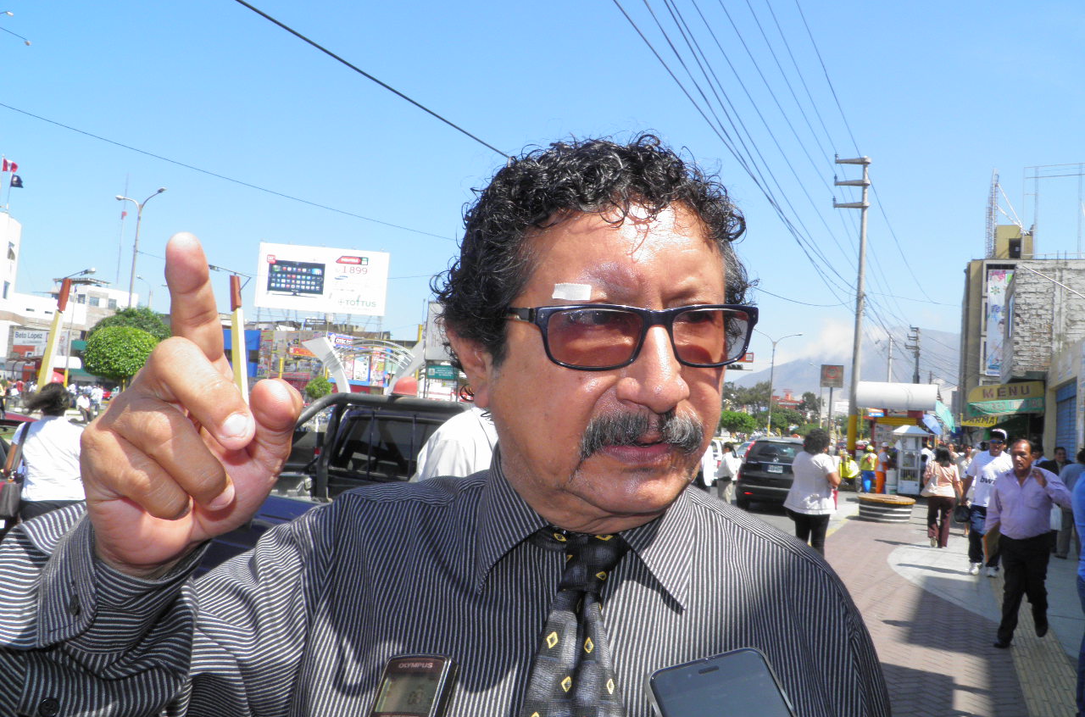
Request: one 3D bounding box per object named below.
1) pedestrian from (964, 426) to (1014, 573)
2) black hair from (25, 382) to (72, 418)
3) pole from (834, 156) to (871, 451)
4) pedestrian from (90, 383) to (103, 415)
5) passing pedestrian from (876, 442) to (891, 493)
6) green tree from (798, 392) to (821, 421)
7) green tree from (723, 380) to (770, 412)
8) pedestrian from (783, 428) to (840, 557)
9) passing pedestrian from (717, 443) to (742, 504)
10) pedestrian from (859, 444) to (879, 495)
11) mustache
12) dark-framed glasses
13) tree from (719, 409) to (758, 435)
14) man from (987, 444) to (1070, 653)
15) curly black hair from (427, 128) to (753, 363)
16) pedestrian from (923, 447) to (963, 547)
[{"bbox_3d":[5.354,1.737,10.550,0.620,1.770,0.500,2,-4,24],"label":"pedestrian"},{"bbox_3d":[-2.803,0.229,5.000,0.250,0.200,0.200,6,-5,-17],"label":"black hair"},{"bbox_3d":[10.736,-1.286,31.232,1.320,11.920,0.360,2,-5,25],"label":"pole"},{"bbox_3d":[-23.346,2.110,46.000,0.520,1.670,0.400,4,-4,0],"label":"pedestrian"},{"bbox_3d":[9.694,3.199,25.000,0.400,1.620,0.460,4,-4,-5],"label":"passing pedestrian"},{"bbox_3d":[38.210,8.692,125.000,3.600,8.100,3.600,4,-4,0],"label":"green tree"},{"bbox_3d":[22.084,6.689,97.675,6.200,8.220,6.000,3,-5,13],"label":"green tree"},{"bbox_3d":[2.852,1.549,9.300,0.580,1.620,0.420,2,-4,23],"label":"pedestrian"},{"bbox_3d":[3.858,2.505,18.200,0.420,1.550,0.500,2,-4,31],"label":"passing pedestrian"},{"bbox_3d":[9.383,3.249,25.200,0.480,1.620,0.420,2,-4,30],"label":"pedestrian"},{"bbox_3d":[0.061,0.046,0.540,0.084,0.033,0.030,3,-2,-18],"label":"mustache"},{"bbox_3d":[0.039,-0.014,0.578,0.146,0.045,0.143,-1,4,-23],"label":"dark-framed glasses"},{"bbox_3d":[10.819,4.562,49.872,2.600,3.251,2.600,3,-5,13],"label":"tree"},{"bbox_3d":[3.850,1.467,6.950,0.660,1.670,0.550,2,-4,27],"label":"man"},{"bbox_3d":[0.032,-0.062,0.610,0.210,0.185,0.220,-1,4,-23],"label":"curly black hair"},{"bbox_3d":[6.312,2.198,13.837,0.580,1.599,0.400,2,-5,25],"label":"pedestrian"}]

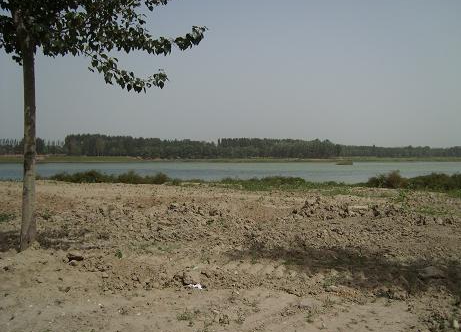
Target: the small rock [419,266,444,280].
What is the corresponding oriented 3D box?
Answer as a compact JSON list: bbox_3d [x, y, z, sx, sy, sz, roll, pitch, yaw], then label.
[{"bbox_3d":[2.689,1.425,6.237,0.341,0.136,0.245,0,1,0],"label":"small rock"}]

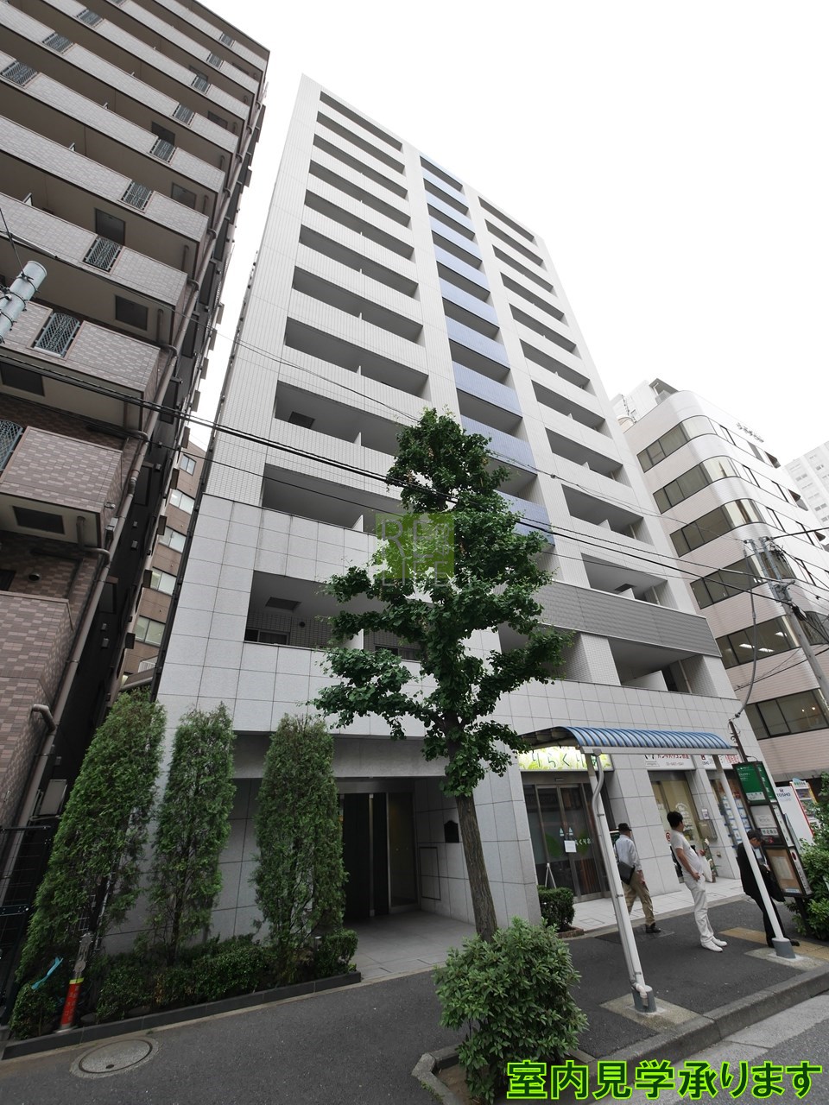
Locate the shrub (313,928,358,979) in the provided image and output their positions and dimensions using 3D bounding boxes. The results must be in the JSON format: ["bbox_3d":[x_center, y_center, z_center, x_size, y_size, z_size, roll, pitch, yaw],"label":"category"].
[{"bbox_3d":[-1.099,5.549,6.225,0.570,0.430,0.460,13,-35,-26],"label":"shrub"}]

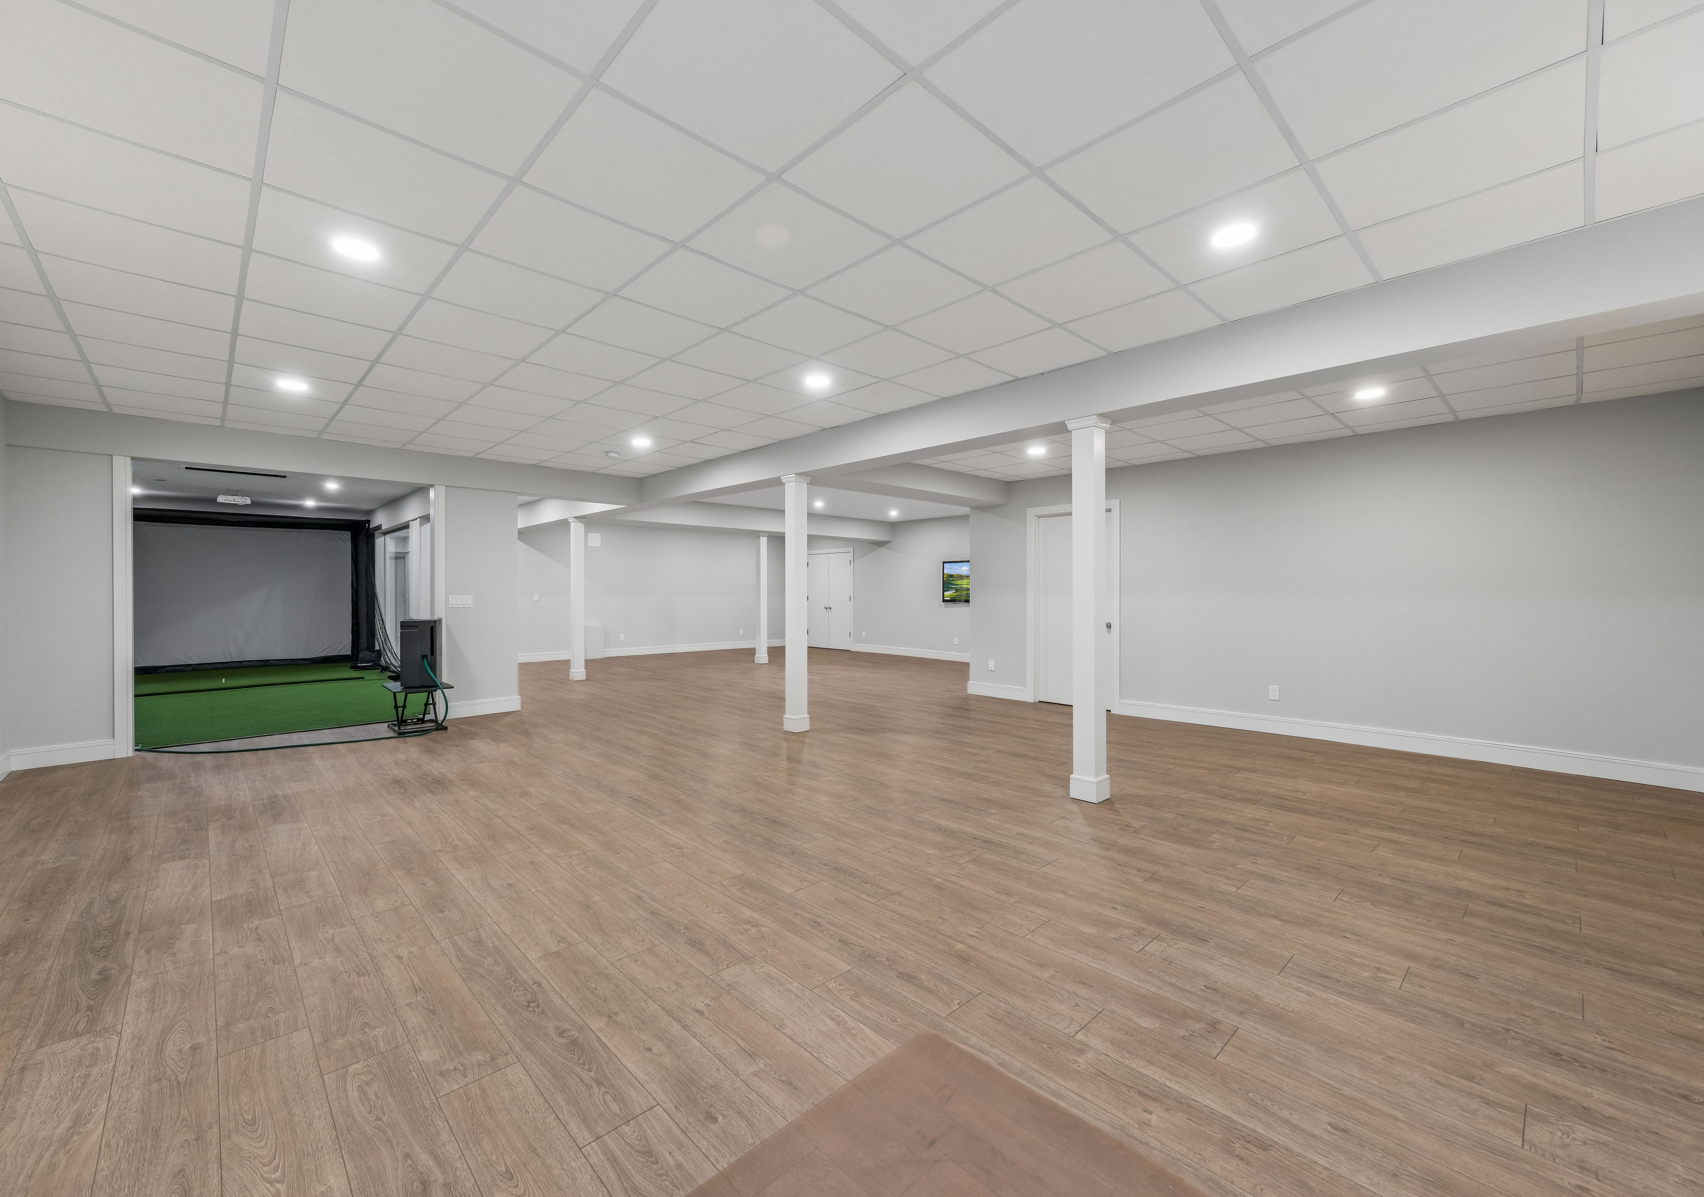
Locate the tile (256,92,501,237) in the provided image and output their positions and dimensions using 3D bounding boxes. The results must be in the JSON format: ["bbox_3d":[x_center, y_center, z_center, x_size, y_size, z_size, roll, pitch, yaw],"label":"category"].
[{"bbox_3d":[-1.552,-1.399,2.165,0.600,0.022,0.600,-1,1,-45],"label":"tile"}]

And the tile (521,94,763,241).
[{"bbox_3d":[-0.698,-1.420,2.178,0.580,0.020,0.580,0,0,-44],"label":"tile"}]

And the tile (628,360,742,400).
[{"bbox_3d":[-1.104,-1.442,4.311,0.600,0.022,0.600,-1,1,-45],"label":"tile"}]

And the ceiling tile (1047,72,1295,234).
[{"bbox_3d":[1.041,-1.408,2.114,0.585,0.020,0.585,-1,1,-45],"label":"ceiling tile"}]

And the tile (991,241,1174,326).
[{"bbox_3d":[1.063,-1.422,2.960,0.585,0.020,0.585,-1,1,-45],"label":"tile"}]

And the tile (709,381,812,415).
[{"bbox_3d":[-0.644,-1.454,4.741,0.600,0.022,0.600,-1,1,-45],"label":"tile"}]

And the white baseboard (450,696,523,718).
[{"bbox_3d":[-3.842,1.147,6.821,0.020,0.157,0.683,0,1,44],"label":"white baseboard"}]

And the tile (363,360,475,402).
[{"bbox_3d":[-2.834,-1.427,4.295,0.580,0.020,0.580,0,0,-44],"label":"tile"}]

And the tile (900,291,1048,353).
[{"bbox_3d":[0.638,-1.428,3.386,0.598,0.020,0.598,-1,1,-44],"label":"tile"}]

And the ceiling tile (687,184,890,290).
[{"bbox_3d":[-0.251,-1.417,2.576,0.598,0.020,0.598,-1,1,-44],"label":"ceiling tile"}]

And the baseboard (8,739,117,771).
[{"bbox_3d":[-5.885,1.178,4.851,0.500,0.143,0.020,-1,1,-45],"label":"baseboard"}]

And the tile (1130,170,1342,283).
[{"bbox_3d":[1.496,-1.427,2.534,0.580,0.020,0.580,0,0,-44],"label":"tile"}]

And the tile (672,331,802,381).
[{"bbox_3d":[-0.665,-1.427,3.857,0.585,0.020,0.585,-1,1,-45],"label":"tile"}]

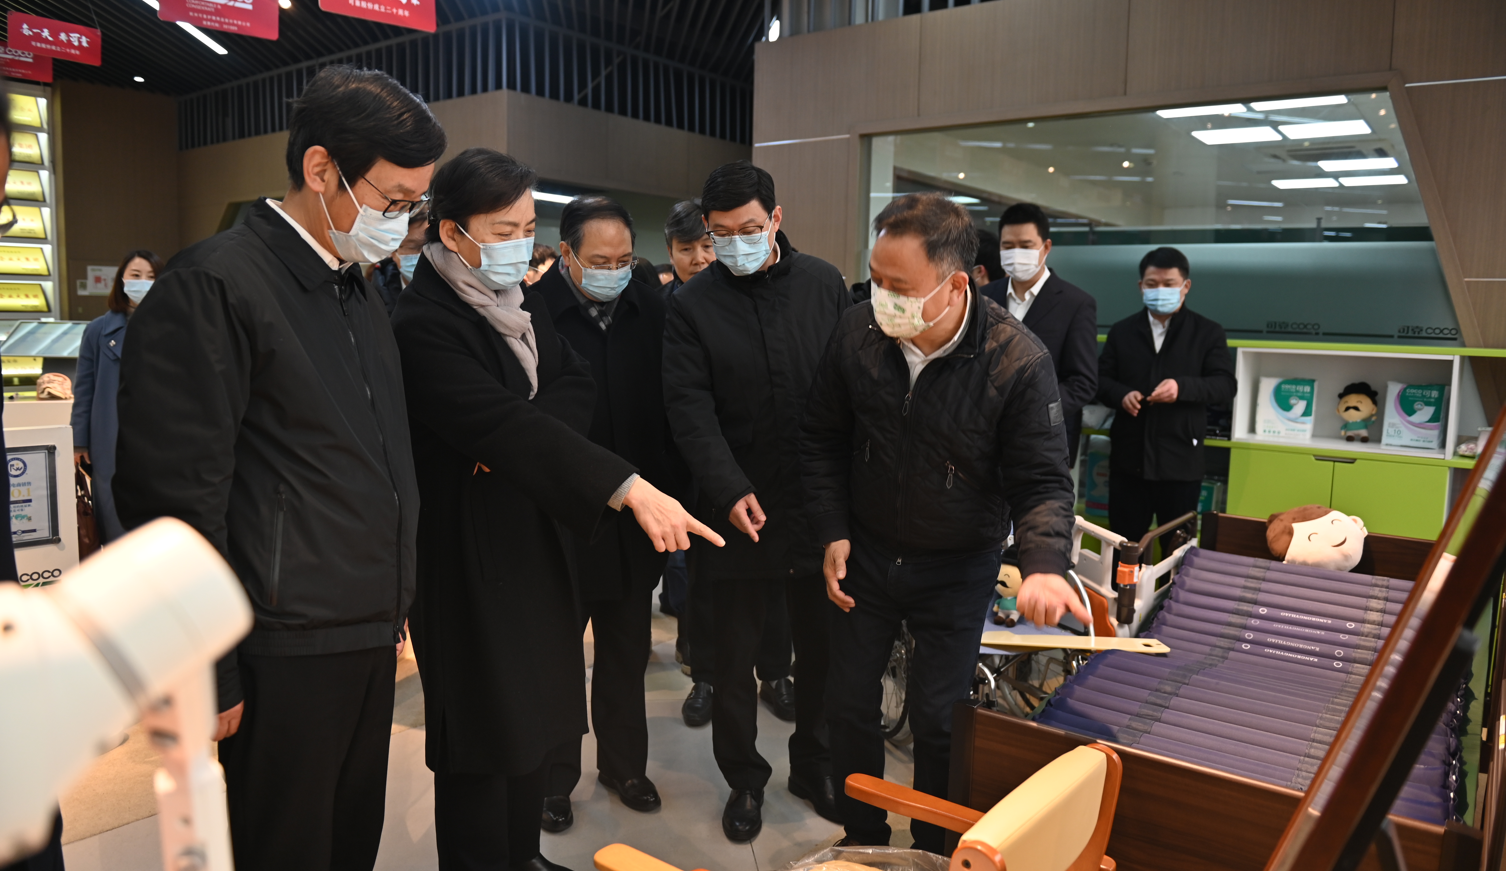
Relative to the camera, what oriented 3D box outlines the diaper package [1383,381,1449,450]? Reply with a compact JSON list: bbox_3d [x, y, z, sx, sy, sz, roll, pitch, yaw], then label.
[{"bbox_3d":[2.608,-0.074,3.950,0.190,0.250,0.100,5,8,37],"label":"diaper package"}]

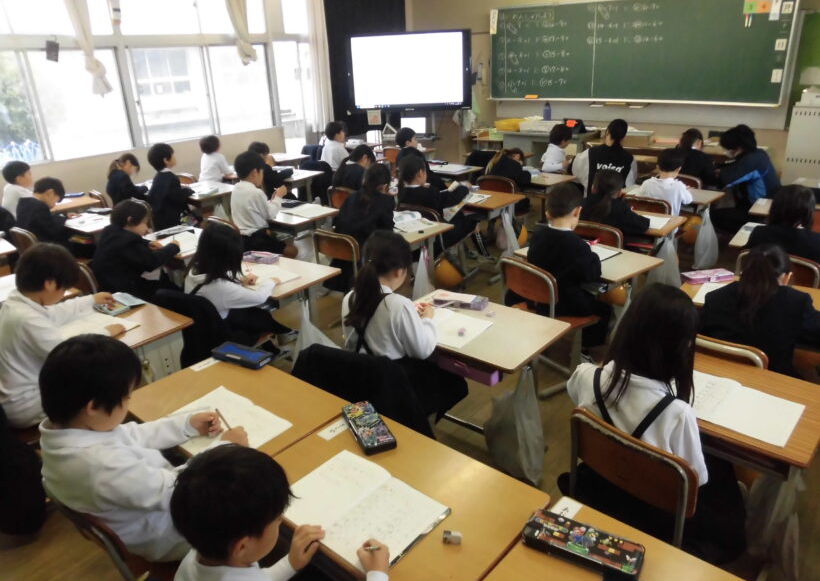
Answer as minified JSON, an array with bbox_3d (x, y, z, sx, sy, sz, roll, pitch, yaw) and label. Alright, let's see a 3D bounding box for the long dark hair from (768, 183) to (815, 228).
[{"bbox_3d":[1.820,-0.400,2.720,0.210,0.250,0.210,15,27,37],"label":"long dark hair"}]

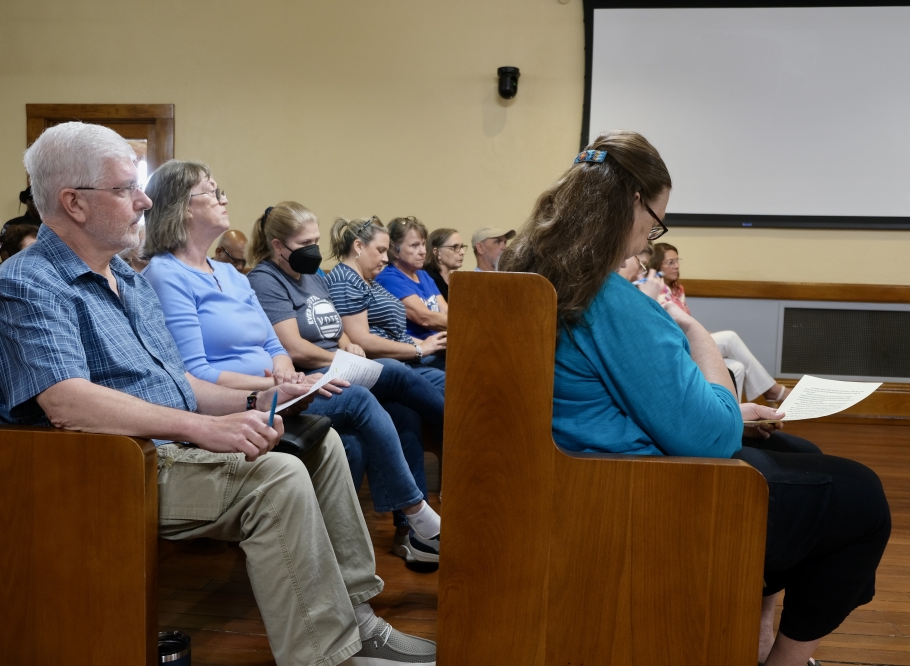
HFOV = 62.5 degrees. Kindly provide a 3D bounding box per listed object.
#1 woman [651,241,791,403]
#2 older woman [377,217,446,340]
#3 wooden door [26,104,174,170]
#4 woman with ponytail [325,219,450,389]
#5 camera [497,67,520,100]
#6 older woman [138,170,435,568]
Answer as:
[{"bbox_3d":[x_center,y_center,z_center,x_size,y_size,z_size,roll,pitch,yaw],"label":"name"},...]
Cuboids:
[{"bbox_3d":[1.625,0.063,4.597,0.930,1.220,0.500,3,4,20],"label":"woman"},{"bbox_3d":[-0.031,0.085,3.449,0.820,1.225,0.500,3,4,25],"label":"older woman"},{"bbox_3d":[-2.788,-0.644,5.864,1.200,2.255,0.120,2,3,5],"label":"wooden door"},{"bbox_3d":[-0.170,0.135,3.150,0.820,1.240,0.520,2,3,14],"label":"woman with ponytail"},{"bbox_3d":[0.385,-1.797,5.400,0.160,0.240,0.170,1,3,0],"label":"camera"},{"bbox_3d":[-0.479,0.127,2.327,0.930,1.250,0.520,2,3,13],"label":"older woman"}]

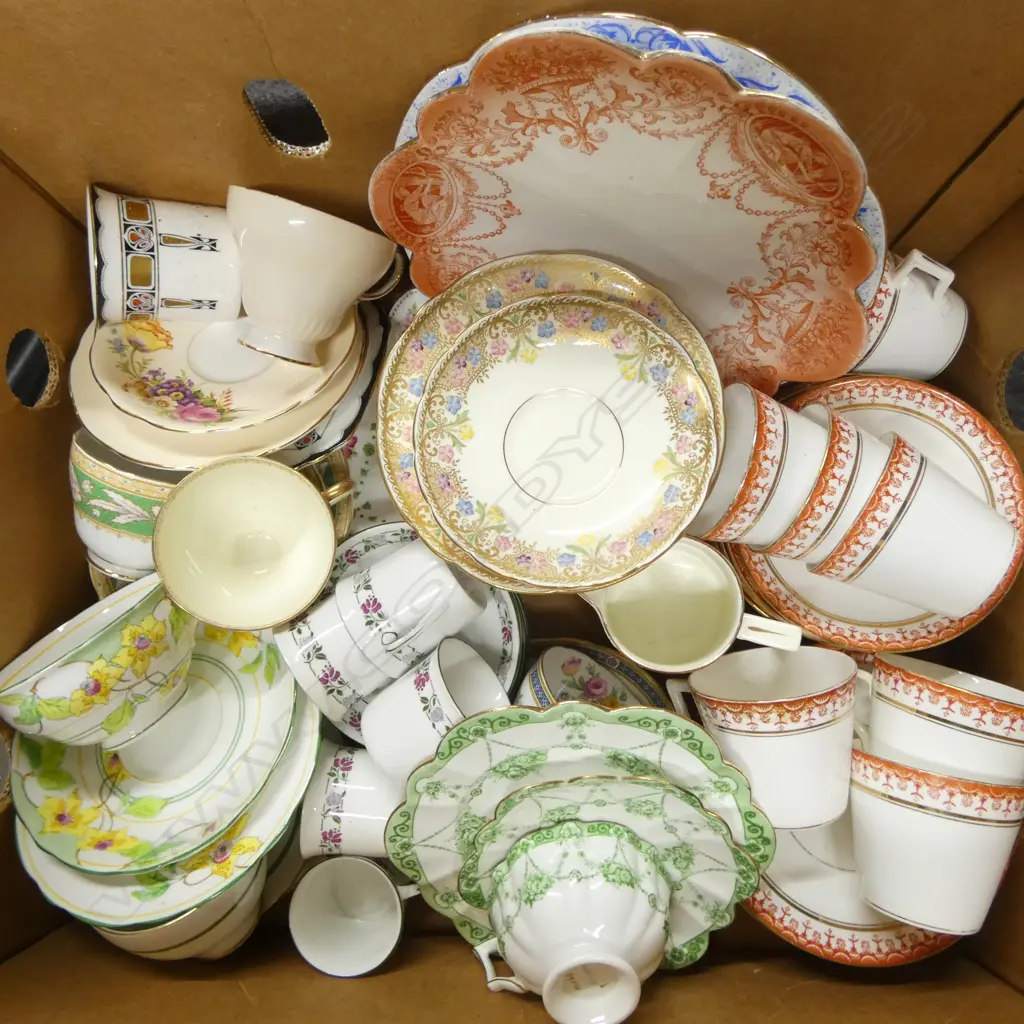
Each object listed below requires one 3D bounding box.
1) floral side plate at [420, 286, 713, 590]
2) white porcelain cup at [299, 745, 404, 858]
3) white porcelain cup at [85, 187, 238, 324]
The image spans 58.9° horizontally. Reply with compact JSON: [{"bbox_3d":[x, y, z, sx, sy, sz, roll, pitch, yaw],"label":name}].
[{"bbox_3d":[0.025,-0.033,0.437,0.142,0.022,0.142,0,82,3],"label":"floral side plate"},{"bbox_3d":[-0.072,0.151,0.469,0.057,0.067,0.057,6,71,0],"label":"white porcelain cup"},{"bbox_3d":[-0.180,-0.129,0.469,0.068,0.080,0.069,-4,106,-26],"label":"white porcelain cup"}]

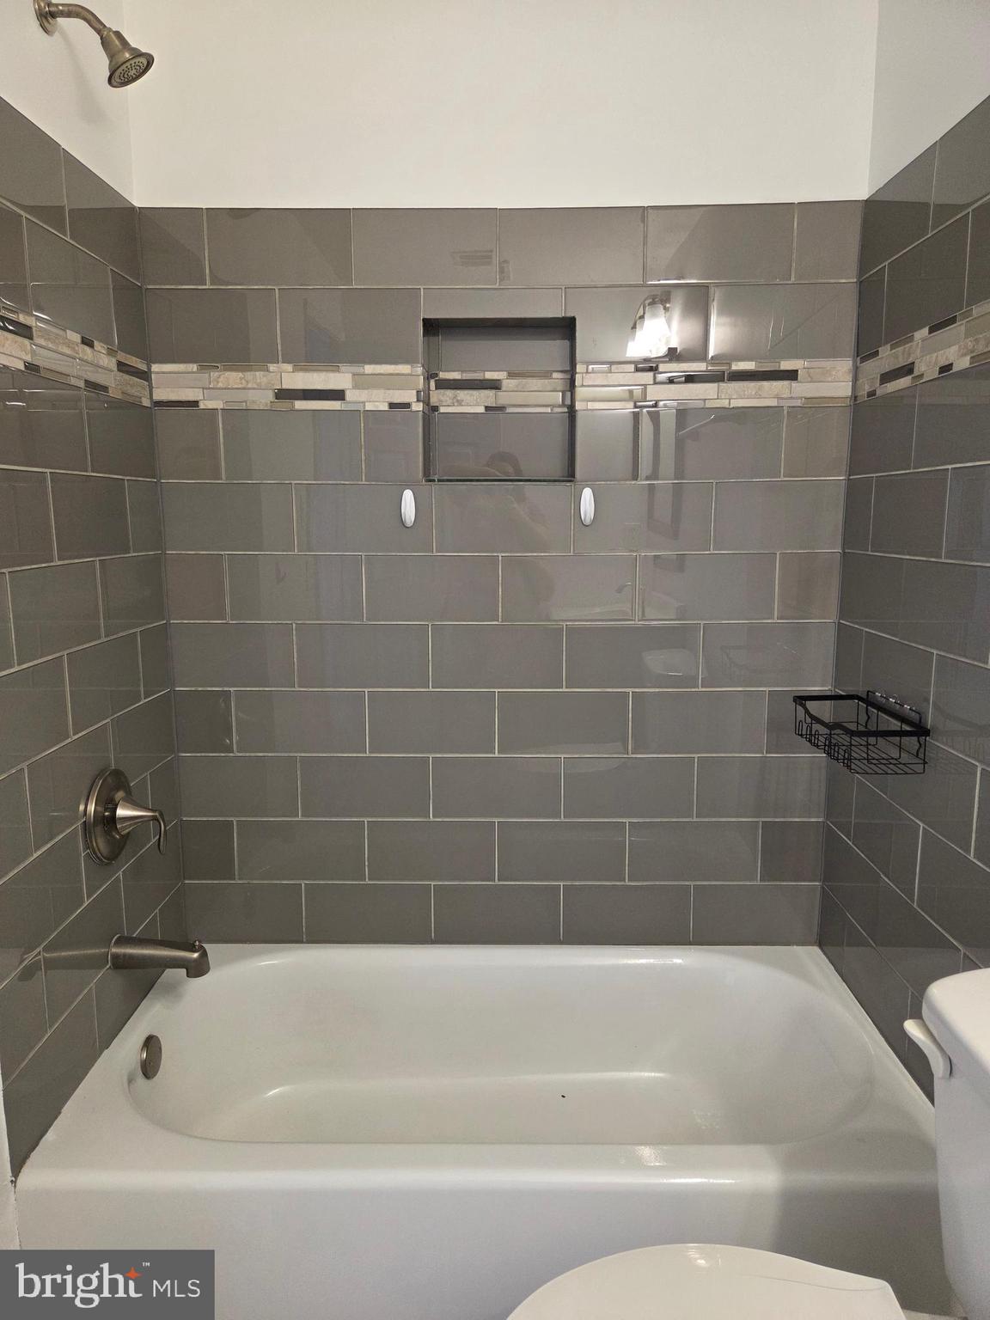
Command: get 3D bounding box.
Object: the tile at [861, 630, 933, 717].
[{"bbox_3d":[0.764,0.039,1.668,0.009,0.152,0.302,0,9,1],"label":"tile"}]

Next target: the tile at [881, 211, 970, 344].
[{"bbox_3d":[0.761,-0.664,1.552,0.010,0.152,0.304,0,9,1],"label":"tile"}]

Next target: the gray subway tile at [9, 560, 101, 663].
[{"bbox_3d":[-0.753,-0.088,1.510,0.010,0.151,0.302,0,10,1],"label":"gray subway tile"}]

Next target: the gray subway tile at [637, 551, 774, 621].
[{"bbox_3d":[0.472,-0.161,1.954,0.303,0.152,0.010,0,9,1],"label":"gray subway tile"}]

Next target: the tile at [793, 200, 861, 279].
[{"bbox_3d":[0.694,-0.872,1.832,0.136,0.151,0.009,0,9,1],"label":"tile"}]

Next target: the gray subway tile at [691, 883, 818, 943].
[{"bbox_3d":[0.617,0.601,2.079,0.299,0.148,0.010,0,9,1],"label":"gray subway tile"}]

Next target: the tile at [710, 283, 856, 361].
[{"bbox_3d":[0.609,-0.715,1.860,0.303,0.152,0.010,0,9,1],"label":"tile"}]

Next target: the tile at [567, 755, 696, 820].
[{"bbox_3d":[0.311,0.296,2.034,0.303,0.152,0.010,0,9,1],"label":"tile"}]

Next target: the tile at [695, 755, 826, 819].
[{"bbox_3d":[0.615,0.295,2.028,0.301,0.152,0.010,0,9,1],"label":"tile"}]

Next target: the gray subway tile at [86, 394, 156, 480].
[{"bbox_3d":[-0.750,-0.442,1.760,0.010,0.154,0.306,0,9,1],"label":"gray subway tile"}]

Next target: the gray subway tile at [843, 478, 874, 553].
[{"bbox_3d":[0.767,-0.303,1.844,0.009,0.152,0.151,0,9,1],"label":"gray subway tile"}]

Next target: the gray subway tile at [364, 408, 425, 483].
[{"bbox_3d":[-0.221,-0.467,1.920,0.129,0.152,0.010,0,9,1],"label":"gray subway tile"}]

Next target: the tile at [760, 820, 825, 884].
[{"bbox_3d":[0.690,0.447,2.046,0.142,0.151,0.010,0,10,1],"label":"tile"}]

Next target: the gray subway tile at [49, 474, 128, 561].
[{"bbox_3d":[-0.752,-0.263,1.637,0.010,0.152,0.299,0,9,1],"label":"gray subway tile"}]

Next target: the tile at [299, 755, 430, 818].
[{"bbox_3d":[-0.301,0.295,2.039,0.302,0.151,0.010,0,9,1],"label":"tile"}]

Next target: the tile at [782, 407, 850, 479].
[{"bbox_3d":[0.698,-0.471,1.905,0.139,0.152,0.010,0,9,1],"label":"tile"}]

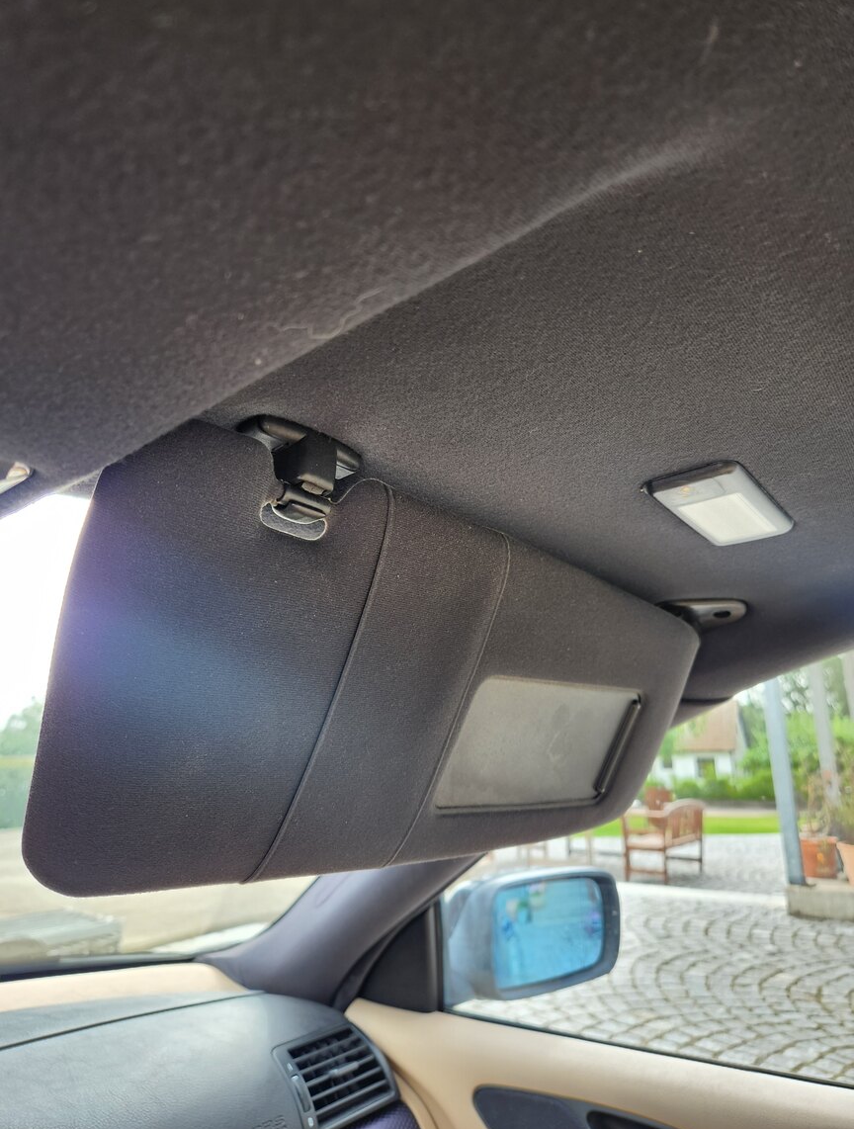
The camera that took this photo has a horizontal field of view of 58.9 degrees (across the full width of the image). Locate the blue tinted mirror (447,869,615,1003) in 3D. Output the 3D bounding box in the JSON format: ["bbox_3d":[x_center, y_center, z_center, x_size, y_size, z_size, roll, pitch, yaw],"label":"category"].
[{"bbox_3d":[0.131,0.454,0.949,0.220,0.130,0.110,10,-19,-33],"label":"blue tinted mirror"}]

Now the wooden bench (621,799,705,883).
[{"bbox_3d":[2.880,3.291,9.131,0.590,0.890,1.360,-11,-19,34],"label":"wooden bench"}]

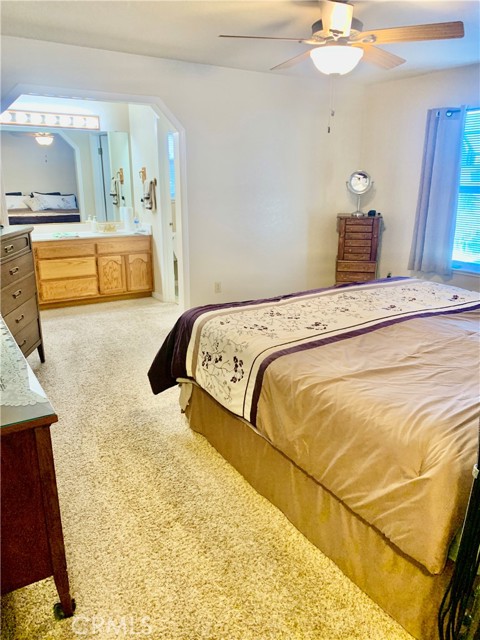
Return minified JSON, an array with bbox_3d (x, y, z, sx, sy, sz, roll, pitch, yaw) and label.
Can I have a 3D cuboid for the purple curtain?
[{"bbox_3d":[2.037,-1.288,4.936,0.120,1.649,0.508,-10,19,-31],"label":"purple curtain"}]

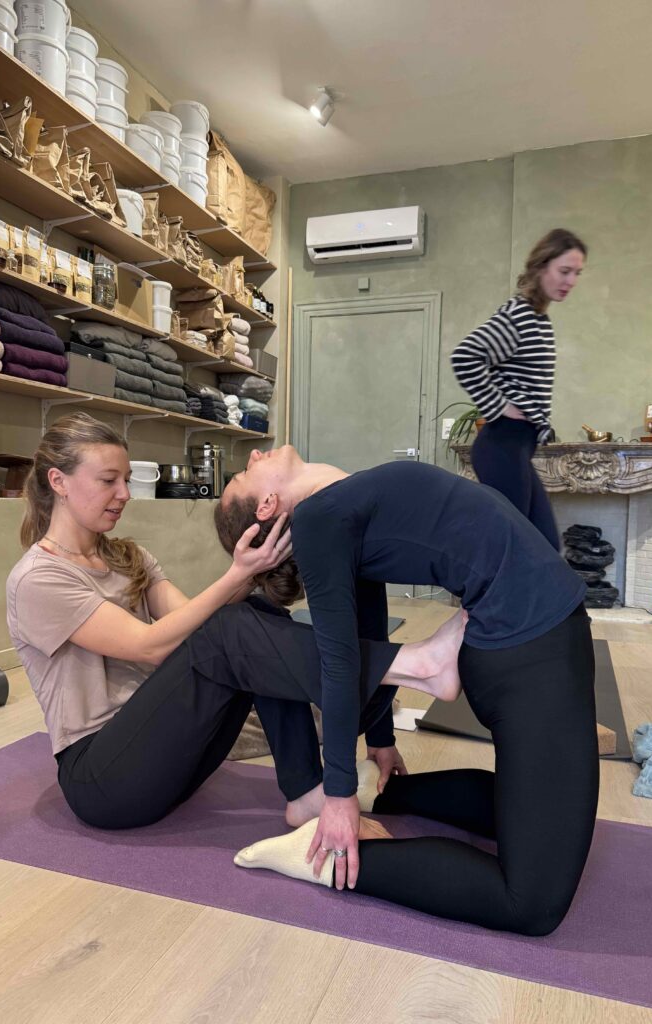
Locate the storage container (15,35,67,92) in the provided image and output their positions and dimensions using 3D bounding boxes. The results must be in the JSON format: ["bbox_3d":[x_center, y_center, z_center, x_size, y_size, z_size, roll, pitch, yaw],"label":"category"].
[{"bbox_3d":[-1.223,-1.883,3.069,0.207,0.230,0.207,2,1,20],"label":"storage container"}]

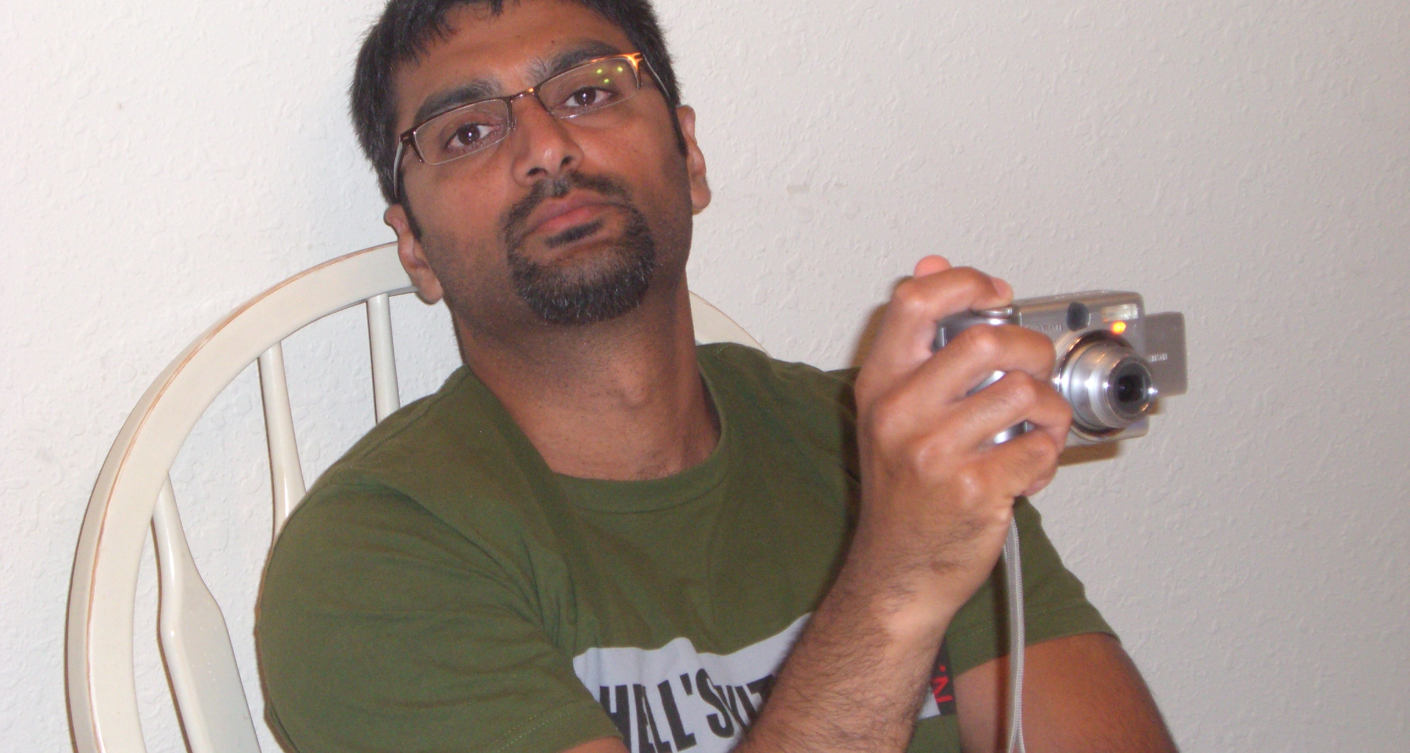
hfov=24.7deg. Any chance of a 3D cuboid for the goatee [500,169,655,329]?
[{"bbox_3d":[-0.064,-0.068,1.694,0.068,0.073,0.042,-19,-13,-7],"label":"goatee"}]

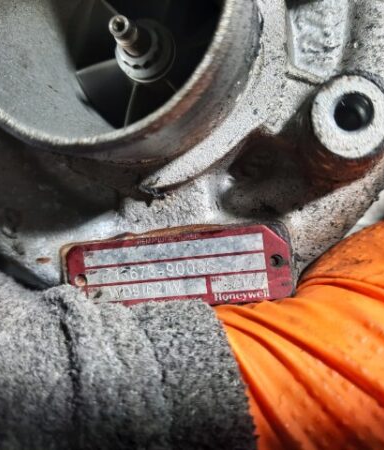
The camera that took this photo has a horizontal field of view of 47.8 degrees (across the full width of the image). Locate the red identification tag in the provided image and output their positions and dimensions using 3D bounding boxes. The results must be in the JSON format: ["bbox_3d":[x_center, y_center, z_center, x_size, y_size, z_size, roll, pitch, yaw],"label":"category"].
[{"bbox_3d":[-0.004,0.011,0.106,0.056,0.001,0.018,-7,89,13],"label":"red identification tag"}]

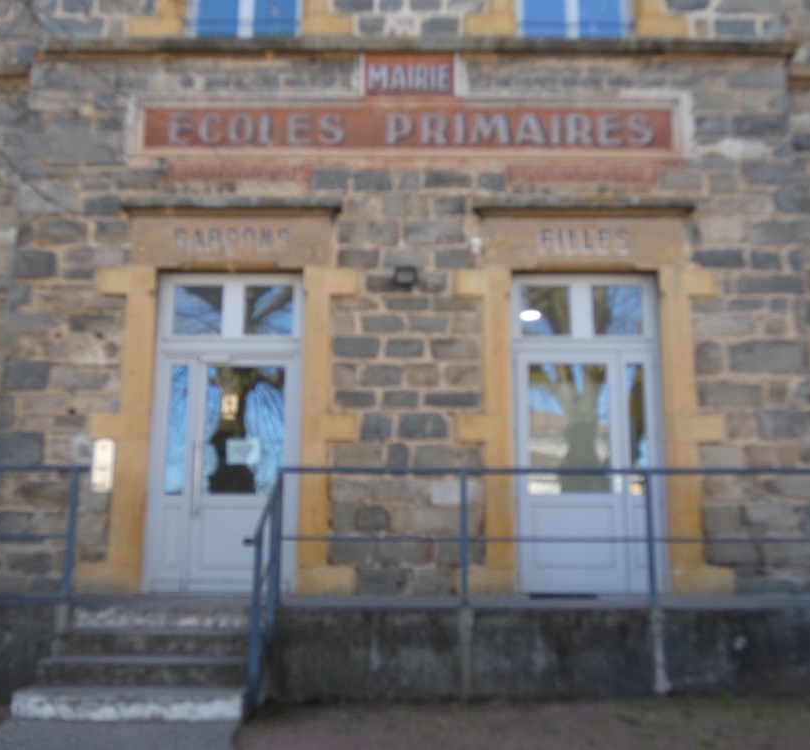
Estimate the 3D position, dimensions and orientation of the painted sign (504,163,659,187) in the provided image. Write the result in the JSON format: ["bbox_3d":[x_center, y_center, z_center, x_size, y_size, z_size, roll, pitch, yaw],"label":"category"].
[{"bbox_3d":[1.752,-1.976,8.576,1.520,0.251,0.040,0,-10,0],"label":"painted sign"}]

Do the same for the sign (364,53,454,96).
[{"bbox_3d":[0.035,-3.029,8.763,0.908,0.480,0.040,0,-10,0],"label":"sign"}]

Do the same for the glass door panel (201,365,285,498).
[{"bbox_3d":[-1.553,0.539,8.359,0.808,1.294,0.050,0,-10,0],"label":"glass door panel"}]

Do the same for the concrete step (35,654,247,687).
[{"bbox_3d":[-1.757,2.033,5.972,1.455,0.149,0.347,0,-10,0],"label":"concrete step"}]

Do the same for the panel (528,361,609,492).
[{"bbox_3d":[1.583,0.511,8.364,0.808,1.276,0.050,0,-10,0],"label":"panel"}]

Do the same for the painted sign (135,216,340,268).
[{"bbox_3d":[-1.689,-1.298,8.451,1.986,0.549,0.070,0,-10,0],"label":"painted sign"}]

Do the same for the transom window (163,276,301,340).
[{"bbox_3d":[-1.715,-0.658,8.556,1.356,0.627,0.080,0,-10,0],"label":"transom window"}]

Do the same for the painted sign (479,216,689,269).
[{"bbox_3d":[1.747,-1.288,8.450,2.044,0.528,0.070,0,-10,0],"label":"painted sign"}]

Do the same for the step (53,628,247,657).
[{"bbox_3d":[-1.756,1.942,6.321,1.455,0.149,0.347,0,-10,0],"label":"step"}]

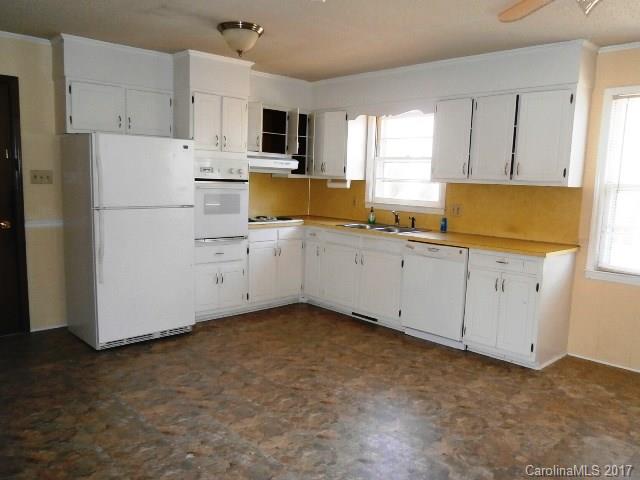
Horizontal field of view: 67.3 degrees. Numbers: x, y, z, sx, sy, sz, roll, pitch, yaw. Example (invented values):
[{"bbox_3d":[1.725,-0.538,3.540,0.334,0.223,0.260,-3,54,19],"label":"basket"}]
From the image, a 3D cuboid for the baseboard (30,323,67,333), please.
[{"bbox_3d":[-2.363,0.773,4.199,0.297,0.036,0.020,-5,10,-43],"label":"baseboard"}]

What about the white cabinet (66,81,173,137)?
[{"bbox_3d":[-1.860,-1.152,4.393,0.920,0.435,0.370,-6,10,-42],"label":"white cabinet"}]

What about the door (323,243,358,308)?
[{"bbox_3d":[0.203,0.368,4.931,0.466,0.644,0.030,9,11,43],"label":"door"}]

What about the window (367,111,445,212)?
[{"bbox_3d":[0.922,-0.840,5.175,0.080,1.060,1.063,-6,10,-42],"label":"window"}]

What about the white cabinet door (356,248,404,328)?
[{"bbox_3d":[0.557,0.428,4.591,0.504,0.650,0.030,9,11,43],"label":"white cabinet door"}]

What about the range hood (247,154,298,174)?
[{"bbox_3d":[-0.669,-0.845,5.240,0.728,0.178,0.485,-5,10,-43],"label":"range hood"}]

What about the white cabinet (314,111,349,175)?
[{"bbox_3d":[0.206,-1.072,5.560,0.345,0.730,0.610,-5,10,-44],"label":"white cabinet"}]

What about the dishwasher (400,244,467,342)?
[{"bbox_3d":[1.229,0.430,4.467,0.605,0.816,0.610,-6,10,-42],"label":"dishwasher"}]

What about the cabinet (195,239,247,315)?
[{"bbox_3d":[-1.146,0.354,4.890,0.624,0.772,0.584,-5,10,-43],"label":"cabinet"}]

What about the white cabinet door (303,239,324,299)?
[{"bbox_3d":[-0.082,0.319,5.204,0.276,0.647,0.030,9,11,43],"label":"white cabinet door"}]

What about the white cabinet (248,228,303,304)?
[{"bbox_3d":[-0.676,0.241,5.507,0.749,0.825,0.615,-6,10,-42],"label":"white cabinet"}]

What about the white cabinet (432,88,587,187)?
[{"bbox_3d":[1.600,-0.858,4.174,0.330,0.760,1.240,-6,10,-42],"label":"white cabinet"}]

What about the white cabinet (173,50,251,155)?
[{"bbox_3d":[-1.104,-1.285,4.678,0.624,0.842,0.584,-5,10,-43],"label":"white cabinet"}]

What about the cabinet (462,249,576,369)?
[{"bbox_3d":[1.632,0.500,3.979,0.555,0.866,0.629,-5,10,-43],"label":"cabinet"}]

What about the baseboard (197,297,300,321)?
[{"bbox_3d":[-0.707,0.721,5.146,1.360,0.085,0.022,-6,10,-42],"label":"baseboard"}]

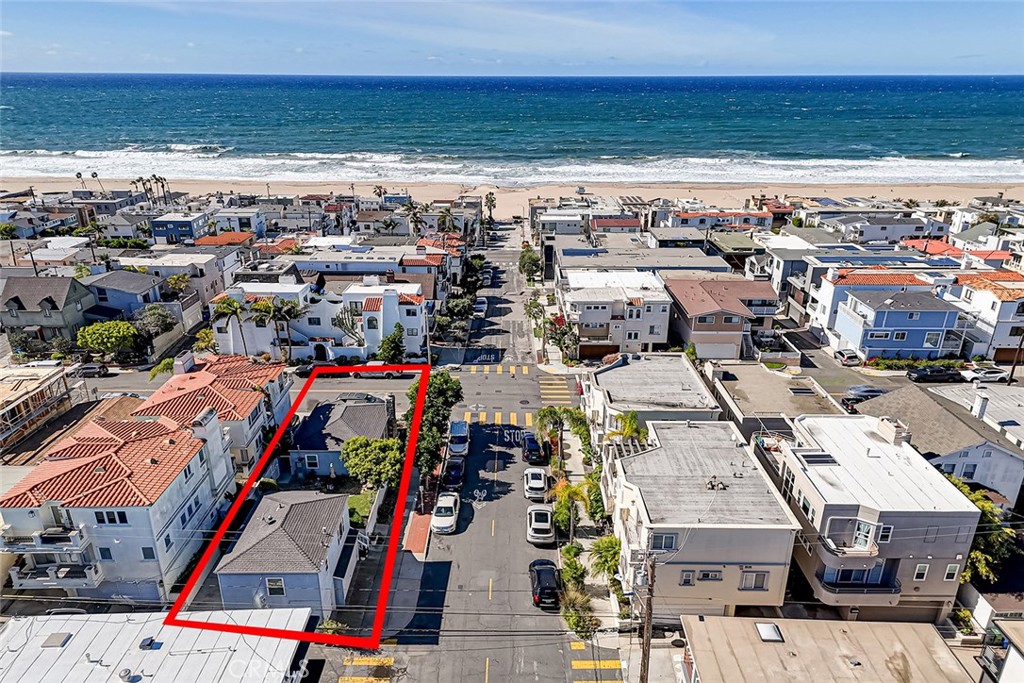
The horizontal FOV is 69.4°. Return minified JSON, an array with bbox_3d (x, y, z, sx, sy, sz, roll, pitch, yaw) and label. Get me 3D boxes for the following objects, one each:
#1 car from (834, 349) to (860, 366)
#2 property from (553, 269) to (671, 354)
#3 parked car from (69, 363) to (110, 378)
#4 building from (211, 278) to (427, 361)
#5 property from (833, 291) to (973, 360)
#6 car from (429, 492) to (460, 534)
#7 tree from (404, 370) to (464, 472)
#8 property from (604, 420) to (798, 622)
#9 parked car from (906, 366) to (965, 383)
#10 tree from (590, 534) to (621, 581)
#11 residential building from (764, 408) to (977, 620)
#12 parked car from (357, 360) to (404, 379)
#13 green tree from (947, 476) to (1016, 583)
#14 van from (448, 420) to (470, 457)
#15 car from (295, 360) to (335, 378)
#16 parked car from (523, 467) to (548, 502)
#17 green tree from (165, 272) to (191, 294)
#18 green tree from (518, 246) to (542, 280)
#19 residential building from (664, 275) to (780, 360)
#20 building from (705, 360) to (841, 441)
[{"bbox_3d":[42.100,1.618,93.084,1.830,1.580,4.450,0,20,0],"label":"car"},{"bbox_3d":[12.907,-3.841,97.581,13.000,7.700,15.600,0,20,0],"label":"property"},{"bbox_3d":[-48.806,3.147,85.375,4.300,1.550,1.800,0,17,0],"label":"parked car"},{"bbox_3d":[-24.500,-3.232,97.693,25.800,8.000,12.300,0,20,0],"label":"building"},{"bbox_3d":[47.619,-2.483,91.618,10.978,6.748,11.079,0,20,0],"label":"property"},{"bbox_3d":[-4.970,12.656,56.016,1.850,1.460,4.750,0,20,0],"label":"car"},{"bbox_3d":[-6.750,7.108,66.548,4.700,5.900,10.000,0,20,0],"label":"tree"},{"bbox_3d":[11.379,11.596,48.820,9.600,7.400,13.600,0,20,0],"label":"property"},{"bbox_3d":[47.994,3.582,84.192,5.350,1.800,1.920,0,17,0],"label":"parked car"},{"bbox_3d":[6.050,14.523,48.711,2.000,2.300,2.000,0,20,0],"label":"tree"},{"bbox_3d":[21.600,11.009,48.271,8.300,8.800,13.200,0,20,0],"label":"residential building"},{"bbox_3d":[-15.606,3.107,85.232,5.750,1.830,1.980,0,17,0],"label":"parked car"},{"bbox_3d":[28.577,12.928,46.420,4.600,6.300,6.000,0,20,0],"label":"green tree"},{"bbox_3d":[-4.643,8.447,64.717,1.830,1.700,4.400,0,17,0],"label":"van"},{"bbox_3d":[-23.300,3.344,87.539,4.800,1.470,1.850,0,20,0],"label":"car"},{"bbox_3d":[1.837,10.827,57.460,1.820,1.500,4.400,0,17,0],"label":"parked car"},{"bbox_3d":[-58.800,-9.690,130.160,3.700,3.900,3.700,0,20,0],"label":"green tree"},{"bbox_3d":[3.750,-15.665,147.993,4.700,6.000,4.700,0,20,0],"label":"green tree"},{"bbox_3d":[27.738,-3.563,94.507,13.899,6.546,17.121,0,20,0],"label":"residential building"},{"bbox_3d":[21.133,6.894,61.093,8.359,7.654,11.582,0,20,0],"label":"building"}]

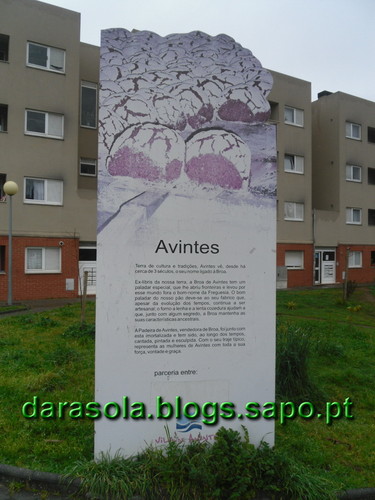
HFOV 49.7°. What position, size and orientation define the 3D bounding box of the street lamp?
[{"bbox_3d":[-6.010,-0.245,13.760,0.475,4.200,0.475,0,-2,0],"label":"street lamp"}]

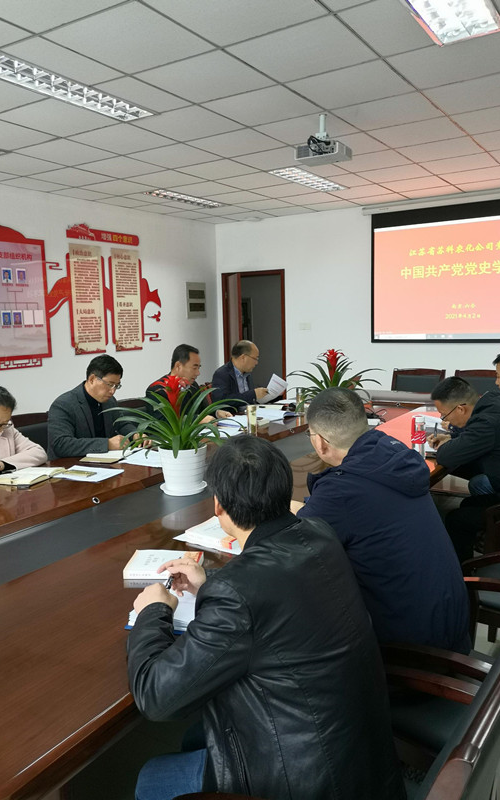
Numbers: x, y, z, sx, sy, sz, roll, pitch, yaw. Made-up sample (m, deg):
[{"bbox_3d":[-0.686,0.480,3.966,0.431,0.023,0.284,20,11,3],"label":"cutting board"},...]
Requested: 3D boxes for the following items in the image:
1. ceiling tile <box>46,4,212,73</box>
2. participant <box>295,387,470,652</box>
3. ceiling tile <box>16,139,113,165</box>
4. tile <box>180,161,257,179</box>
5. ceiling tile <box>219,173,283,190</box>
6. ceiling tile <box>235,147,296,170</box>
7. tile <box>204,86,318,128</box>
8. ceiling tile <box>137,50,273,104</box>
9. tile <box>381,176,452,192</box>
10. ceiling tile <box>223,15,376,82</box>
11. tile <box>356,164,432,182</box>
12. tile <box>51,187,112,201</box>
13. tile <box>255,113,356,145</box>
[{"bbox_3d":[-0.550,-1.698,2.934,0.595,0.020,0.595,3,9,32],"label":"ceiling tile"},{"bbox_3d":[0.395,0.587,2.154,0.740,1.290,0.540,3,9,32],"label":"participant"},{"bbox_3d":[-1.432,-1.943,4.892,0.600,0.020,0.600,4,9,32],"label":"ceiling tile"},{"bbox_3d":[-0.285,-2.060,5.580,0.595,0.020,0.595,3,9,32],"label":"tile"},{"bbox_3d":[0.046,-2.135,6.059,0.595,0.020,0.595,3,9,32],"label":"ceiling tile"},{"bbox_3d":[0.228,-2.027,5.237,0.595,0.020,0.595,3,9,32],"label":"ceiling tile"},{"bbox_3d":[0.084,-1.843,3.914,0.600,0.020,0.600,3,9,32],"label":"tile"},{"bbox_3d":[-0.238,-1.772,3.428,0.600,0.020,0.600,4,9,32],"label":"ceiling tile"},{"bbox_3d":[1.703,-2.229,6.414,0.595,0.020,0.595,3,9,32],"label":"tile"},{"bbox_3d":[0.268,-1.741,3.106,0.600,0.020,0.600,4,9,32],"label":"ceiling tile"},{"bbox_3d":[1.376,-2.158,5.927,0.600,0.020,0.600,4,9,32],"label":"tile"},{"bbox_3d":[-1.712,-2.154,6.481,0.396,0.020,0.600,4,9,32],"label":"tile"},{"bbox_3d":[0.407,-1.926,4.427,0.600,0.020,0.600,4,9,32],"label":"tile"}]

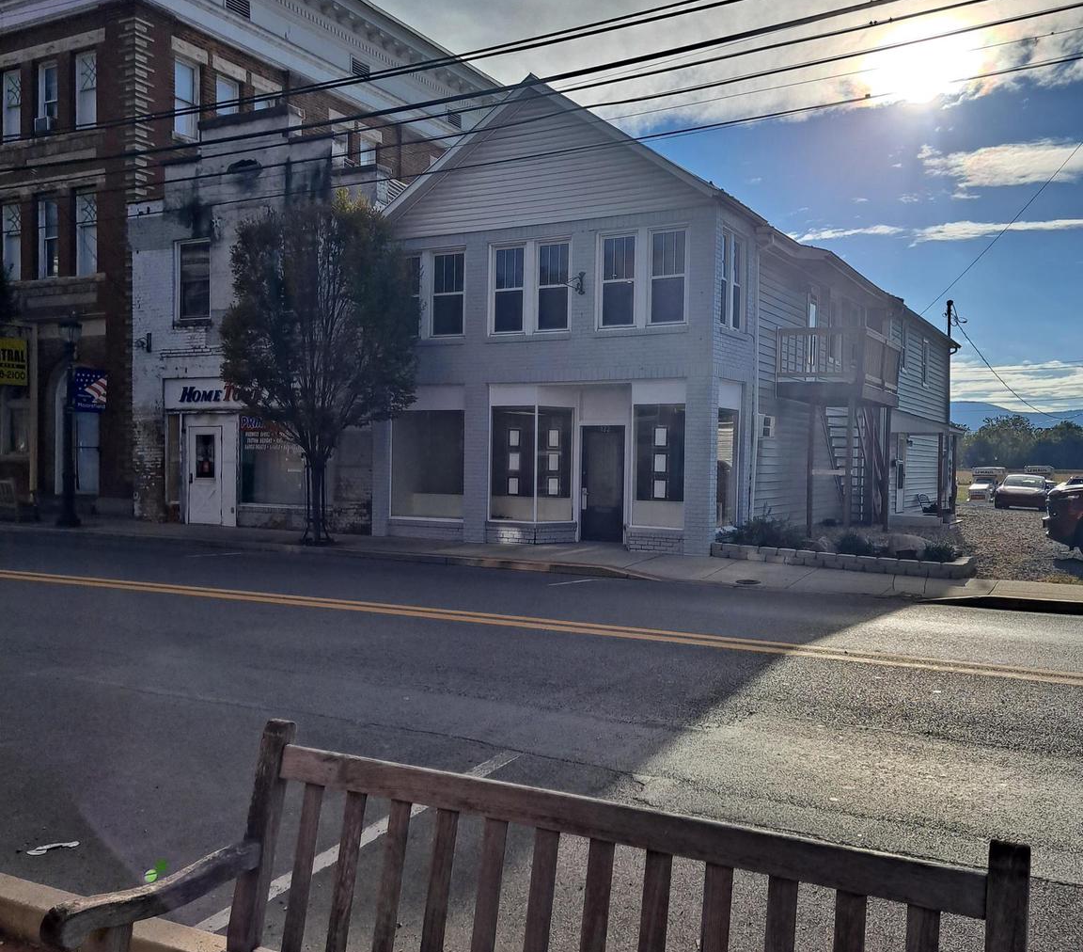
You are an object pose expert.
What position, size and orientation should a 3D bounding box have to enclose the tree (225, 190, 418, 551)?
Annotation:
[{"bbox_3d":[-3.877,-1.841,18.100,3.400,6.000,3.400,1,1,0],"label":"tree"}]

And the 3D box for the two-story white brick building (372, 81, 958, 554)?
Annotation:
[{"bbox_3d":[5.023,-2.852,26.390,7.400,8.050,20.550,1,1,30],"label":"two-story white brick building"}]

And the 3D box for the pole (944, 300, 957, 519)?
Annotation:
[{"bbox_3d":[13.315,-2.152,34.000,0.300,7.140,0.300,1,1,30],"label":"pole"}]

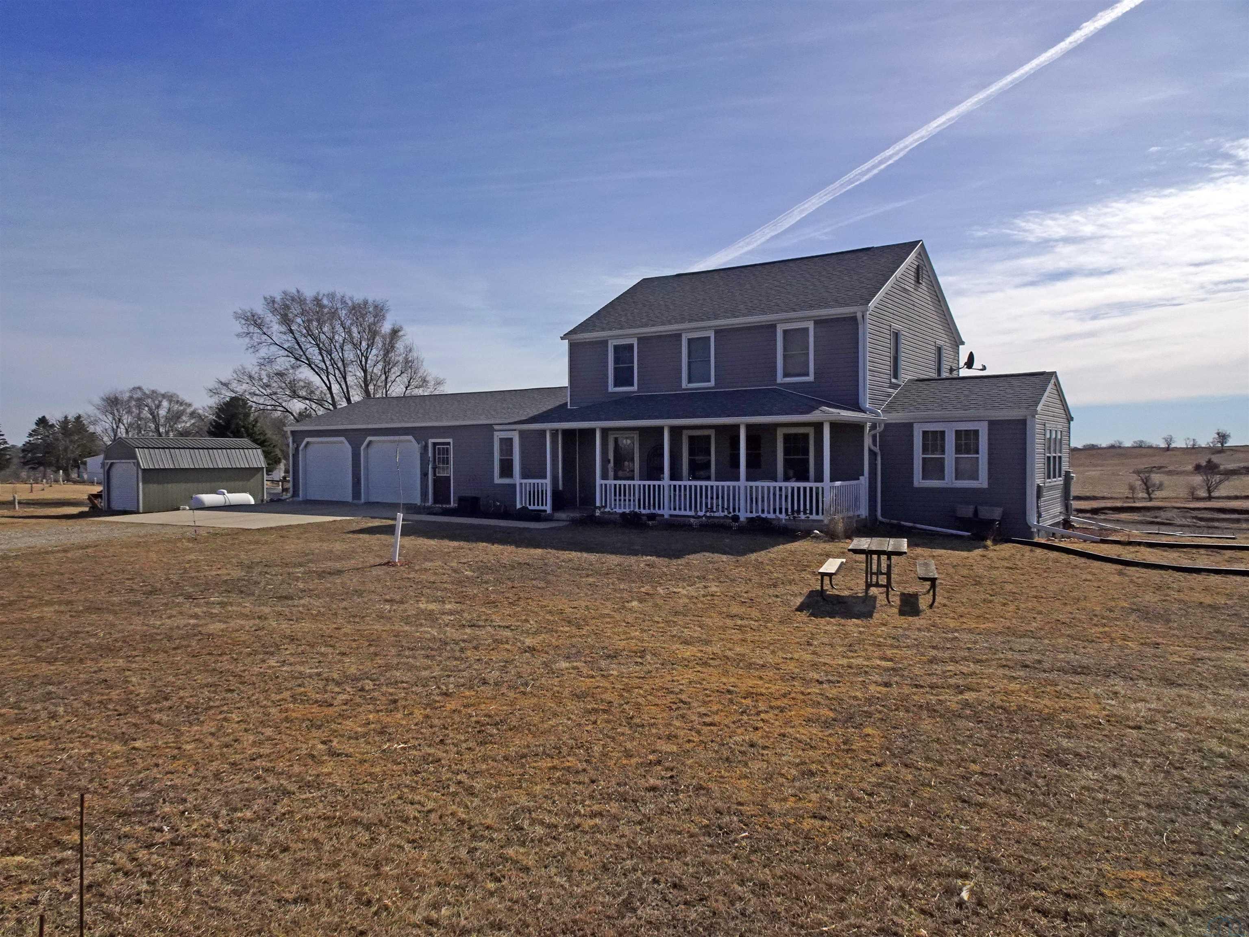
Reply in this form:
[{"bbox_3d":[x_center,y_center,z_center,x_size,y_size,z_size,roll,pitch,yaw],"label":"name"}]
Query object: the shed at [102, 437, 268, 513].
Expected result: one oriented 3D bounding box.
[{"bbox_3d":[-21.382,0.218,42.372,3.800,3.401,6.250,1,1,35],"label":"shed"}]

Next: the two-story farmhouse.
[{"bbox_3d":[0.007,-2.519,28.716,26.125,7.790,10.982,1,1,35],"label":"two-story farmhouse"}]

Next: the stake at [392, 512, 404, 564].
[{"bbox_3d":[-4.008,1.230,15.328,0.100,0.912,0.100,6,0,0],"label":"stake"}]

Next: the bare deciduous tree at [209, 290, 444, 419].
[{"bbox_3d":[-21.342,-5.694,62.000,16.766,14.111,15.090,0,1,0],"label":"bare deciduous tree"}]

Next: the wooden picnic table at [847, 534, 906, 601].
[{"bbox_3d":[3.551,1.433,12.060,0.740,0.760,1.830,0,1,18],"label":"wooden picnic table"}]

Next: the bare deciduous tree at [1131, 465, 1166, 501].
[{"bbox_3d":[63.473,1.834,105.000,4.259,4.259,3.833,0,1,0],"label":"bare deciduous tree"}]

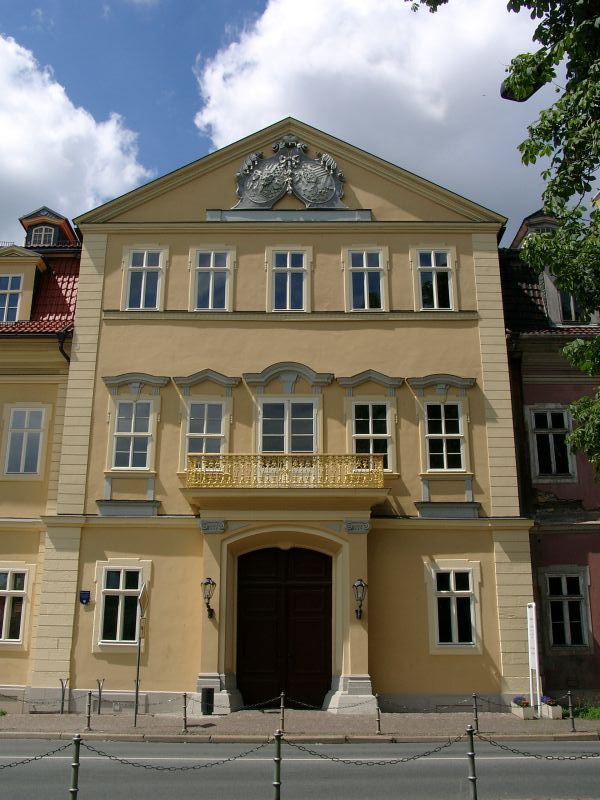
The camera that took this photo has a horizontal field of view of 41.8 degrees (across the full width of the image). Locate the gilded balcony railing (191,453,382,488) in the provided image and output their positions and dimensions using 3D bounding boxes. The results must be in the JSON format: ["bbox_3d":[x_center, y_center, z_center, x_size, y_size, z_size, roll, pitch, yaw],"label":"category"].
[{"bbox_3d":[-0.394,2.167,22.591,5.519,0.962,1.150,0,-16,1],"label":"gilded balcony railing"}]

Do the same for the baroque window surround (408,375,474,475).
[{"bbox_3d":[4.272,0.743,23.437,2.048,3.030,0.350,0,-16,1],"label":"baroque window surround"}]

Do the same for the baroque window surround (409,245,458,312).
[{"bbox_3d":[4.241,-3.812,24.892,1.497,2.309,0.180,0,-16,1],"label":"baroque window surround"}]

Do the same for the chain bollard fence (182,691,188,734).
[{"bbox_3d":[-2.424,6.688,16.778,0.106,0.830,0.130,0,-17,1],"label":"chain bollard fence"}]

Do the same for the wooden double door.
[{"bbox_3d":[-0.428,6.455,22.503,2.707,4.450,0.150,0,-16,1],"label":"wooden double door"}]

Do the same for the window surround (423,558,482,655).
[{"bbox_3d":[4.133,5.559,21.143,1.541,2.476,0.220,0,-17,1],"label":"window surround"}]

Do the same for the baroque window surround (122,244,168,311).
[{"bbox_3d":[-4.742,-3.672,24.048,1.418,2.174,0.220,0,-17,1],"label":"baroque window surround"}]

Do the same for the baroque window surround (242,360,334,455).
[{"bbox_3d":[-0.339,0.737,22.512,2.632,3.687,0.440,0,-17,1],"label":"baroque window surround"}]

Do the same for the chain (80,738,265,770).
[{"bbox_3d":[-1.298,3.753,8.299,2.015,0.293,0.050,2,-16,-6],"label":"chain"}]

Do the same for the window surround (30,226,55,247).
[{"bbox_3d":[-9.634,-6.070,29.436,0.832,0.956,0.120,0,-16,1],"label":"window surround"}]

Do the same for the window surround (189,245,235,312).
[{"bbox_3d":[-2.672,-3.656,24.024,1.474,2.178,0.220,0,-17,1],"label":"window surround"}]

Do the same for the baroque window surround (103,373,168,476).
[{"bbox_3d":[-4.731,0.701,22.564,1.987,2.939,0.440,0,-17,1],"label":"baroque window surround"}]

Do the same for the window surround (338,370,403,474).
[{"bbox_3d":[2.030,0.662,22.513,1.932,3.066,0.440,0,-17,1],"label":"window surround"}]

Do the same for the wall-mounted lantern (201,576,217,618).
[{"bbox_3d":[-2.477,5.409,21.417,0.414,1.070,0.680,0,-16,1],"label":"wall-mounted lantern"}]

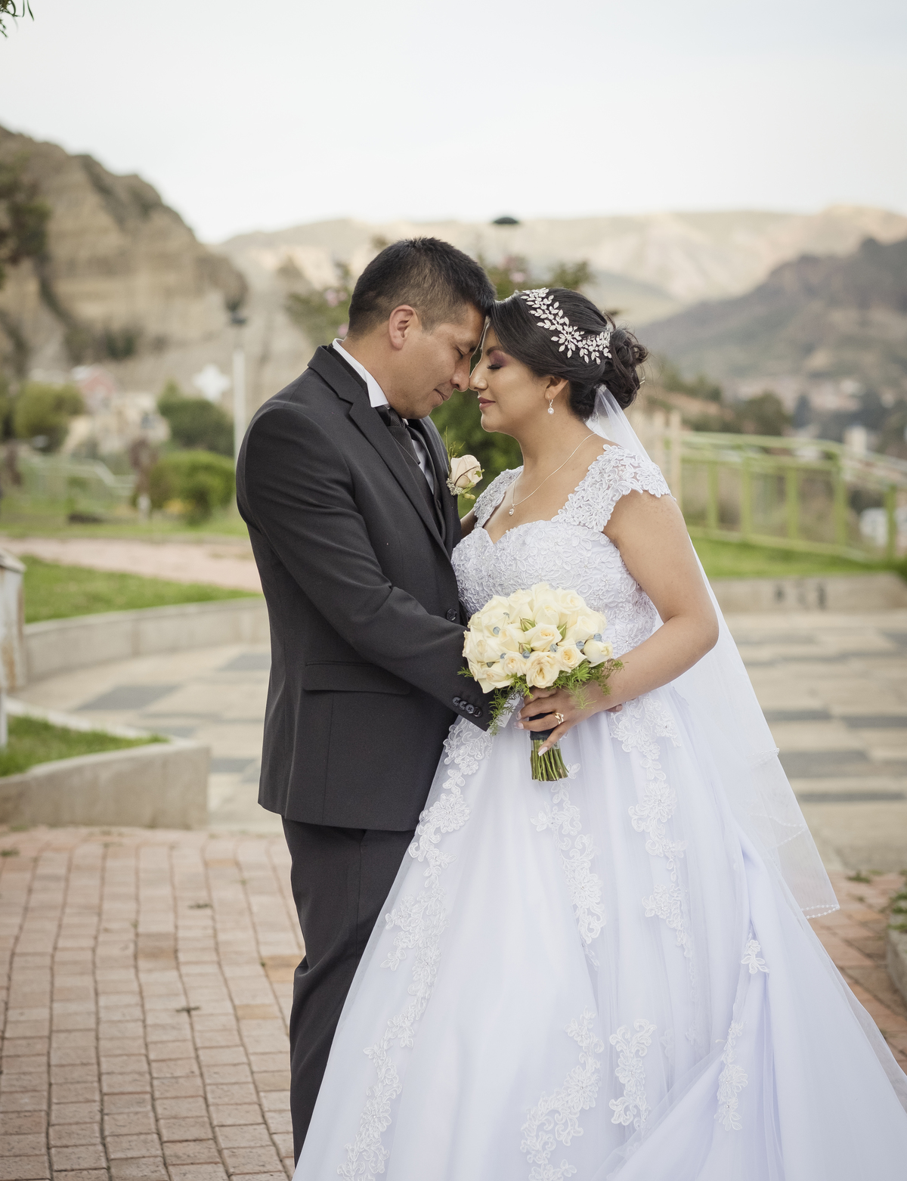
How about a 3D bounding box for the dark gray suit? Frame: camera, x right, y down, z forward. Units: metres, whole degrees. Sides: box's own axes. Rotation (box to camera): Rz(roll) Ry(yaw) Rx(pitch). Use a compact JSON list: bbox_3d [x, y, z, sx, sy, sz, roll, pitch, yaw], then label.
[{"bbox_3d":[-0.134,0.341,5.000,0.450,1.450,0.530,2,3,32],"label":"dark gray suit"}]

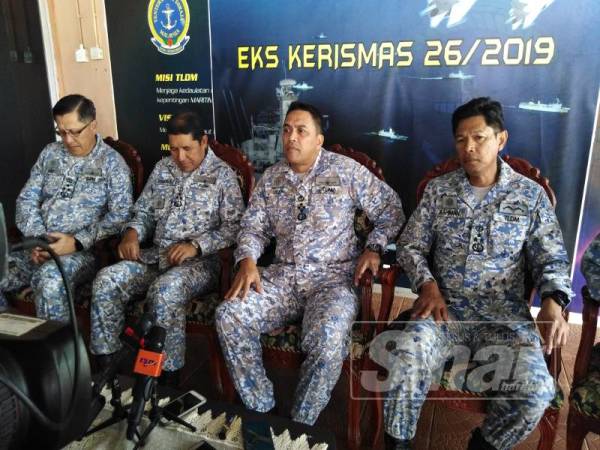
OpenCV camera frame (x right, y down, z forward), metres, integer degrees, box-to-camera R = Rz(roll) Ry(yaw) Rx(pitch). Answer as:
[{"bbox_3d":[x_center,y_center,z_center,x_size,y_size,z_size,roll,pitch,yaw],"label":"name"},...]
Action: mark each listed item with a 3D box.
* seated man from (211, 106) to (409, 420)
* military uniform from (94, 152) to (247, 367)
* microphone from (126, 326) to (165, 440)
[{"bbox_3d":[0.040,0.168,1.618,0.620,1.230,0.760,5,15,17],"label":"seated man"},{"bbox_3d":[-0.599,0.122,1.987,0.530,0.920,0.620,5,14,24],"label":"military uniform"},{"bbox_3d":[-0.373,0.373,1.035,0.060,0.255,0.060,9,-17,-4],"label":"microphone"}]

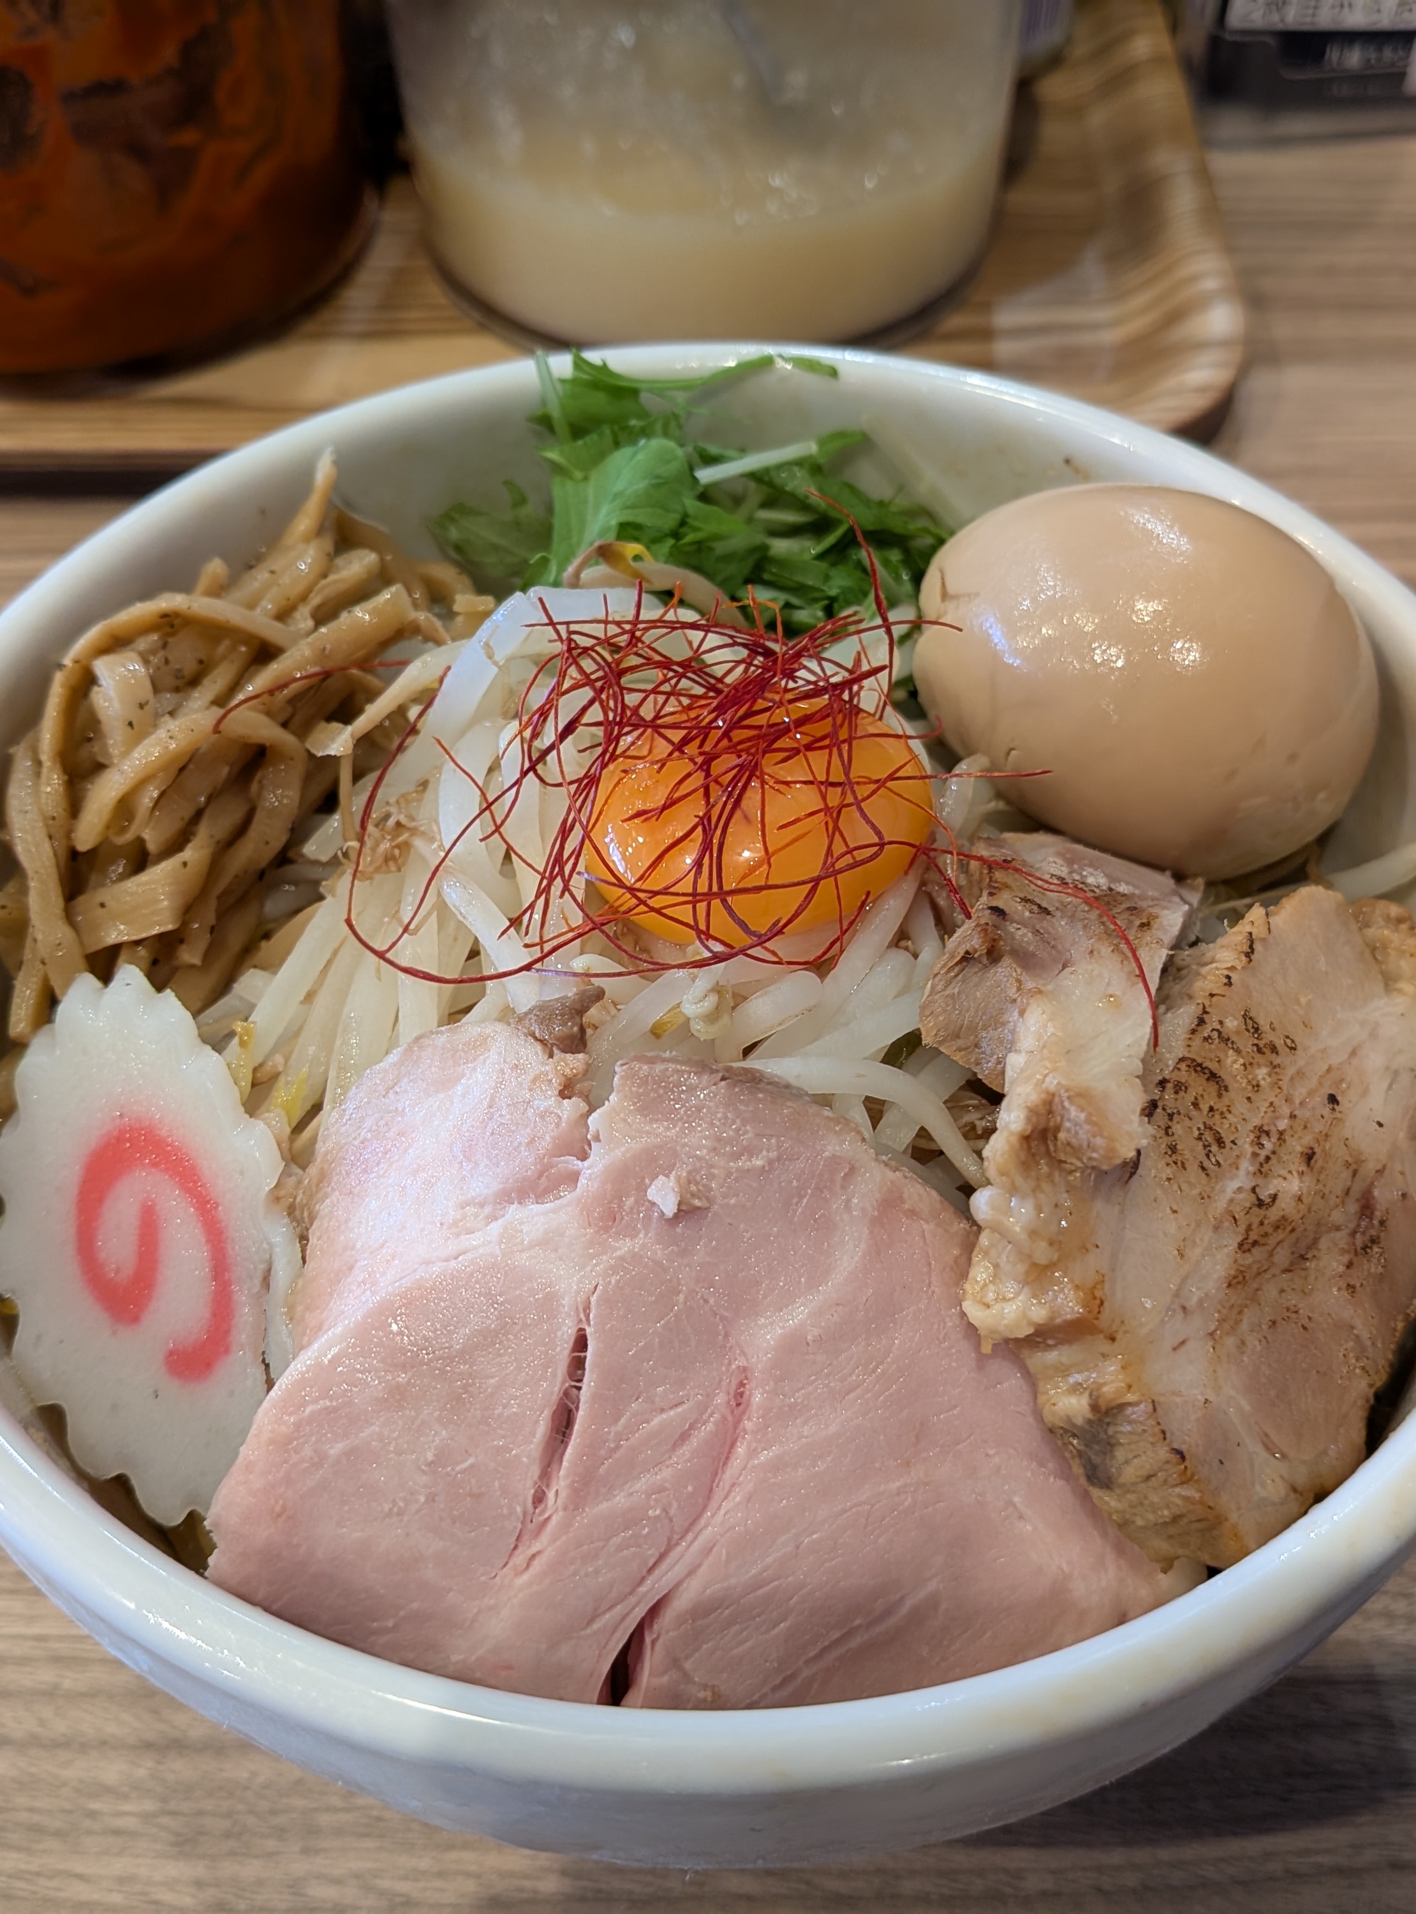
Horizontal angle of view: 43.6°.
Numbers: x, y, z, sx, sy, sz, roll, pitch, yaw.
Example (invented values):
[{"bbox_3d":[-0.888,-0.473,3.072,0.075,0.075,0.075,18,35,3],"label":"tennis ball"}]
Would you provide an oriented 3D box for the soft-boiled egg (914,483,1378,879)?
[{"bbox_3d":[0.053,-0.034,0.217,0.057,0.044,0.044,29,57,13],"label":"soft-boiled egg"}]

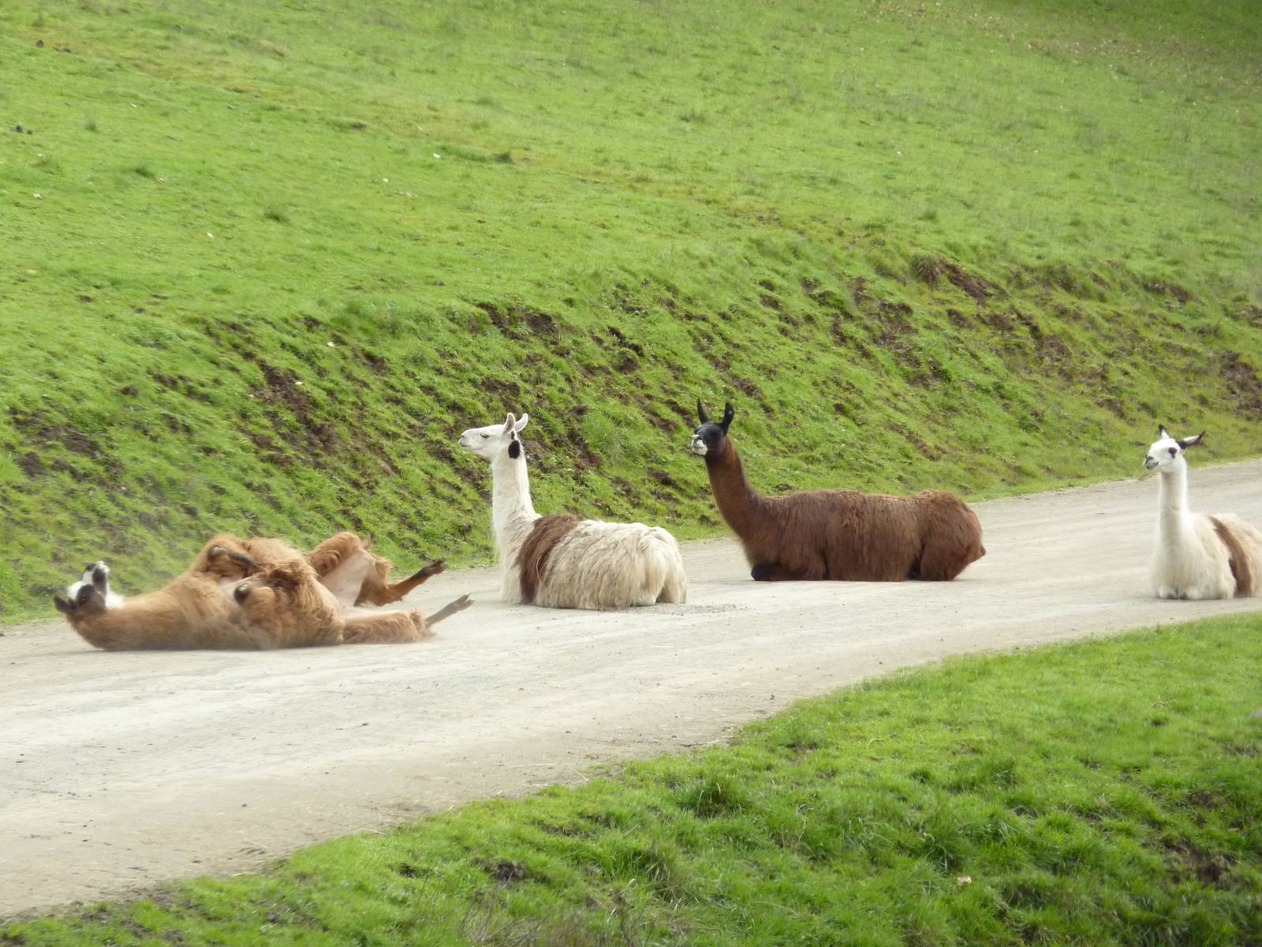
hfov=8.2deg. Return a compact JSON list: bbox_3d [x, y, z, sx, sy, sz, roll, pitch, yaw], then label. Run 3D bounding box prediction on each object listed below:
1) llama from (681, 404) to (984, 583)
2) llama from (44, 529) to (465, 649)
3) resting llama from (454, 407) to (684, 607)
[{"bbox_3d":[1.126,0.097,48.000,1.570,0.970,0.550,-1,6,-6],"label":"llama"},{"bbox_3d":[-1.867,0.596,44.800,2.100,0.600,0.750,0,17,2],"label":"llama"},{"bbox_3d":[-0.307,0.198,46.600,1.300,1.000,0.580,5,8,45],"label":"resting llama"}]

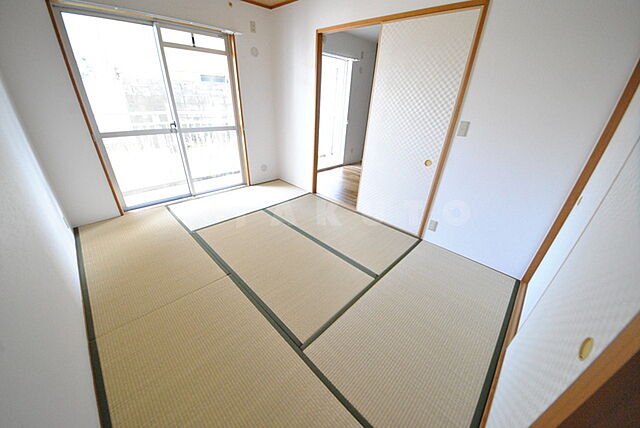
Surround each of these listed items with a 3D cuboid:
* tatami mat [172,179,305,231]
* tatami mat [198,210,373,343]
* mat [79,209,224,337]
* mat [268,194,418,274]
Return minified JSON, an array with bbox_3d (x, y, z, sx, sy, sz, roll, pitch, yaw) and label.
[{"bbox_3d":[-1.071,-0.199,3.180,0.846,0.050,1.720,26,35,36],"label":"tatami mat"},{"bbox_3d":[-0.433,0.397,2.109,1.721,0.050,0.844,26,35,36],"label":"tatami mat"},{"bbox_3d":[-1.671,0.339,2.050,1.705,0.050,0.812,26,35,36],"label":"mat"},{"bbox_3d":[0.180,0.137,2.698,1.721,0.050,0.840,26,35,36],"label":"mat"}]

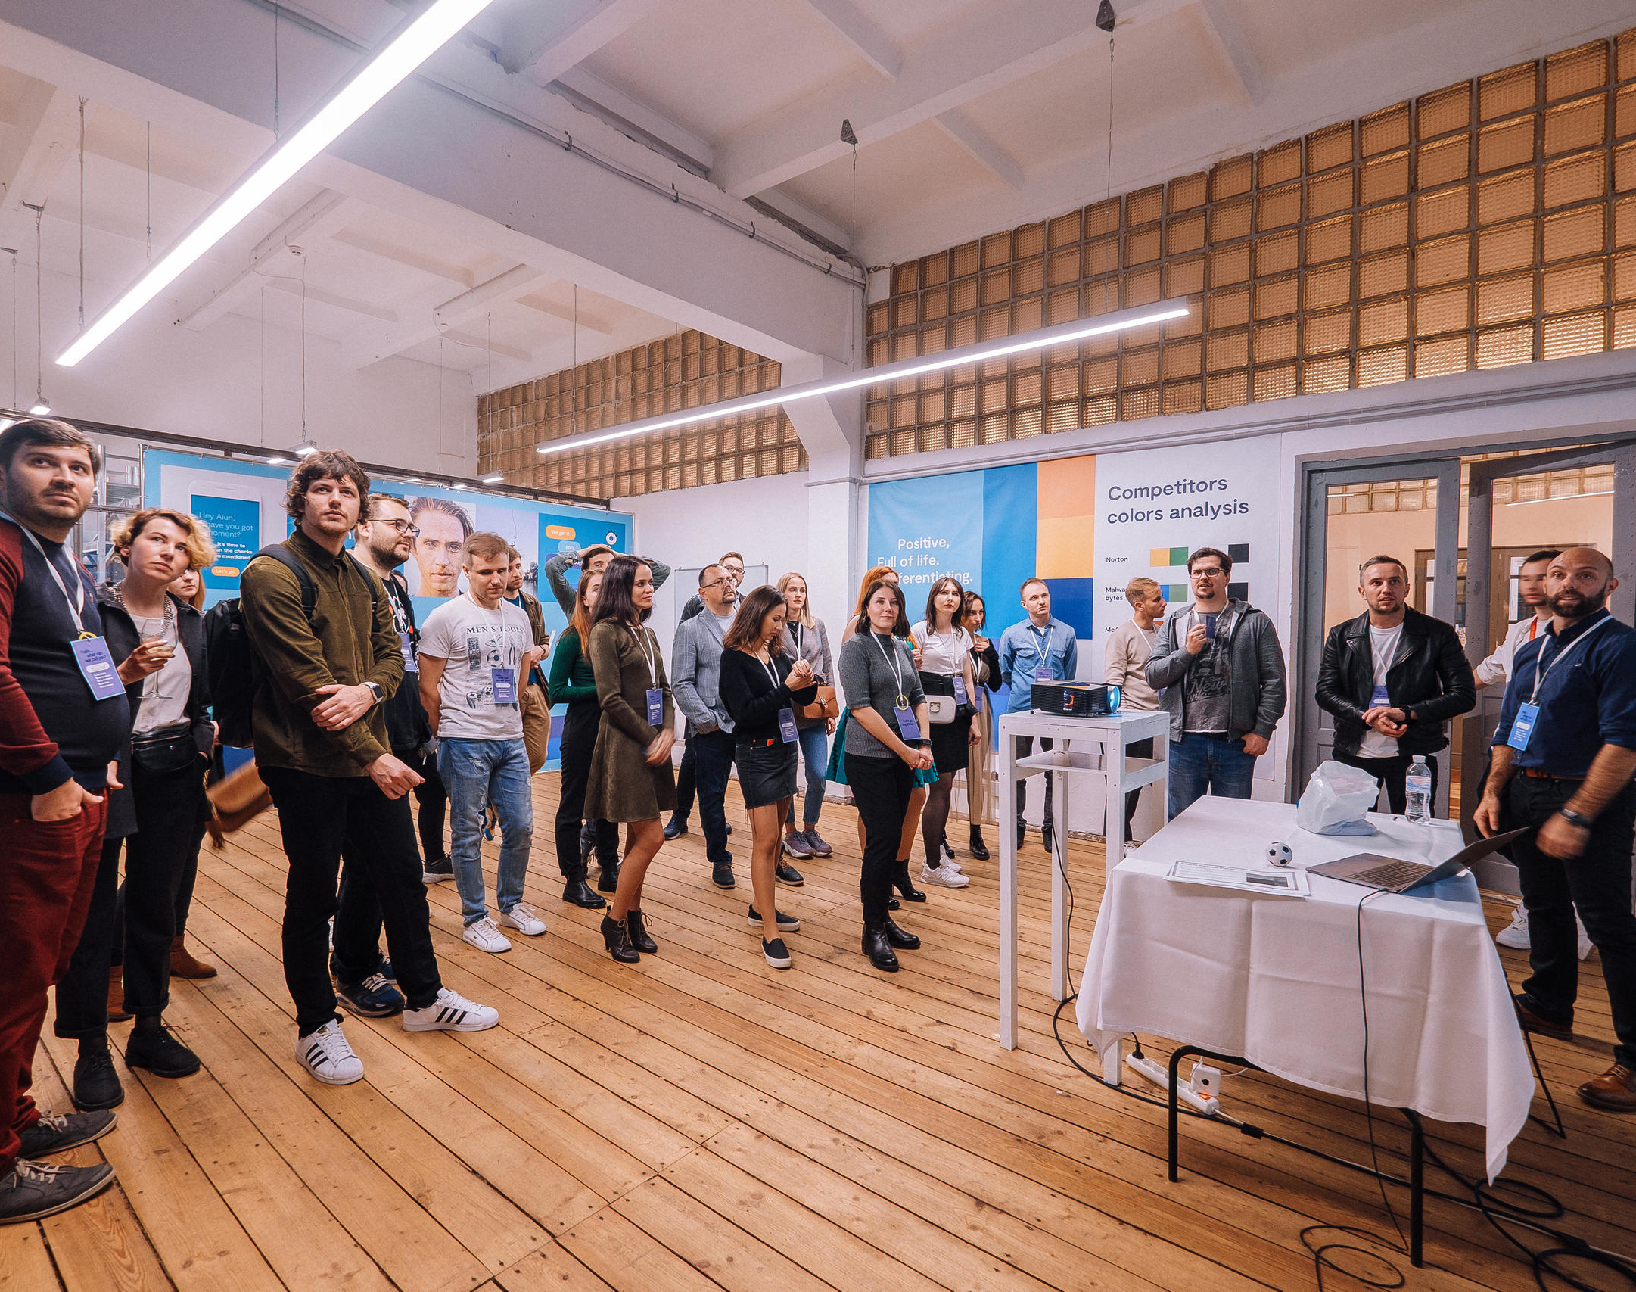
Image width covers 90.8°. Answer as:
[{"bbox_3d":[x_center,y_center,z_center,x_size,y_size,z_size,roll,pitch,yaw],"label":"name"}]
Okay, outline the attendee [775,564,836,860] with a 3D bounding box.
[{"bbox_3d":[-0.082,0.400,4.944,0.420,1.703,0.310,0,2,-25],"label":"attendee"}]

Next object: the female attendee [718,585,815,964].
[{"bbox_3d":[-0.198,0.519,3.552,0.430,1.580,0.450,-1,2,-43],"label":"female attendee"}]

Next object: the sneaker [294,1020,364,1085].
[{"bbox_3d":[-1.518,1.245,2.507,0.300,0.115,0.105,1,2,34],"label":"sneaker"}]

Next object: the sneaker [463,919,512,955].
[{"bbox_3d":[-1.447,1.244,3.546,0.295,0.110,0.105,1,2,32],"label":"sneaker"}]

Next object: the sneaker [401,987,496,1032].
[{"bbox_3d":[-1.273,1.259,2.803,0.300,0.120,0.110,0,1,-5],"label":"sneaker"}]

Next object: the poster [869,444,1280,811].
[{"bbox_3d":[1.468,-0.241,5.417,2.771,1.957,0.020,2,2,39],"label":"poster"}]

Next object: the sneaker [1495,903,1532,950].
[{"bbox_3d":[3.159,1.249,3.546,0.285,0.130,0.105,1,2,12],"label":"sneaker"}]

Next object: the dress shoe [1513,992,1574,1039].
[{"bbox_3d":[2.489,1.293,2.883,0.290,0.110,0.110,1,2,26],"label":"dress shoe"}]

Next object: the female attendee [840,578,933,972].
[{"bbox_3d":[0.304,0.508,3.392,0.430,1.573,0.320,-1,2,-34],"label":"female attendee"}]

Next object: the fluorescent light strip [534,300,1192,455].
[{"bbox_3d":[-0.344,-1.568,5.138,5.072,0.070,0.065,2,2,39],"label":"fluorescent light strip"}]

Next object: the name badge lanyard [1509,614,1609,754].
[{"bbox_3d":[2.370,0.115,2.610,0.200,0.440,0.200,0,1,-6],"label":"name badge lanyard"}]

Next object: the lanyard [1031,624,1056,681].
[{"bbox_3d":[1.385,0.080,5.020,0.160,0.420,0.140,1,1,12],"label":"lanyard"}]

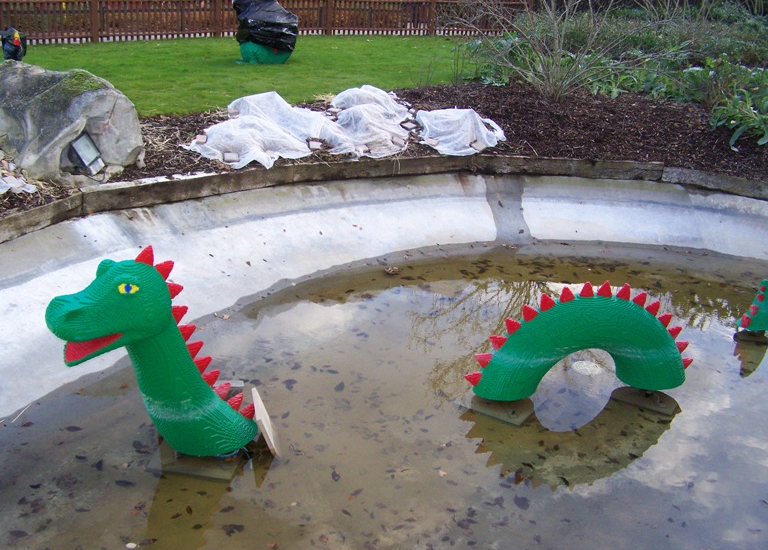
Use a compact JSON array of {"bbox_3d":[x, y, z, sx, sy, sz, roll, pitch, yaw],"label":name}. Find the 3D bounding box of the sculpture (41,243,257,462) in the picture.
[{"bbox_3d":[-1.124,0.399,4.266,1.034,1.175,0.397,-10,26,-31],"label":"sculpture"}]

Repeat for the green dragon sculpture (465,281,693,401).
[{"bbox_3d":[1.274,0.381,5.273,1.549,0.741,0.384,-1,23,-12],"label":"green dragon sculpture"}]

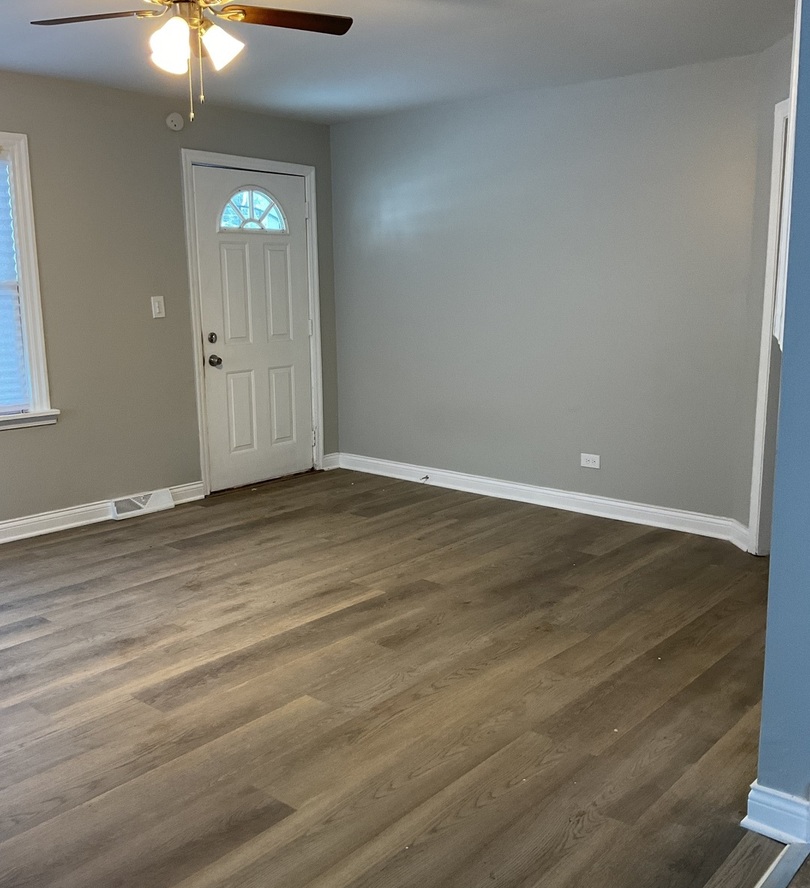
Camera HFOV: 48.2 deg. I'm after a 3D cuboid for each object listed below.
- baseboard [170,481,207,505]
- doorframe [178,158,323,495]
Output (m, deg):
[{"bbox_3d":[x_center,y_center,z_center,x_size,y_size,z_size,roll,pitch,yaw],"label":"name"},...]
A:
[{"bbox_3d":[-1.367,0.309,5.700,0.025,0.118,0.260,8,14,41],"label":"baseboard"},{"bbox_3d":[-0.972,-0.784,6.010,0.100,2.145,1.078,8,14,41],"label":"doorframe"}]

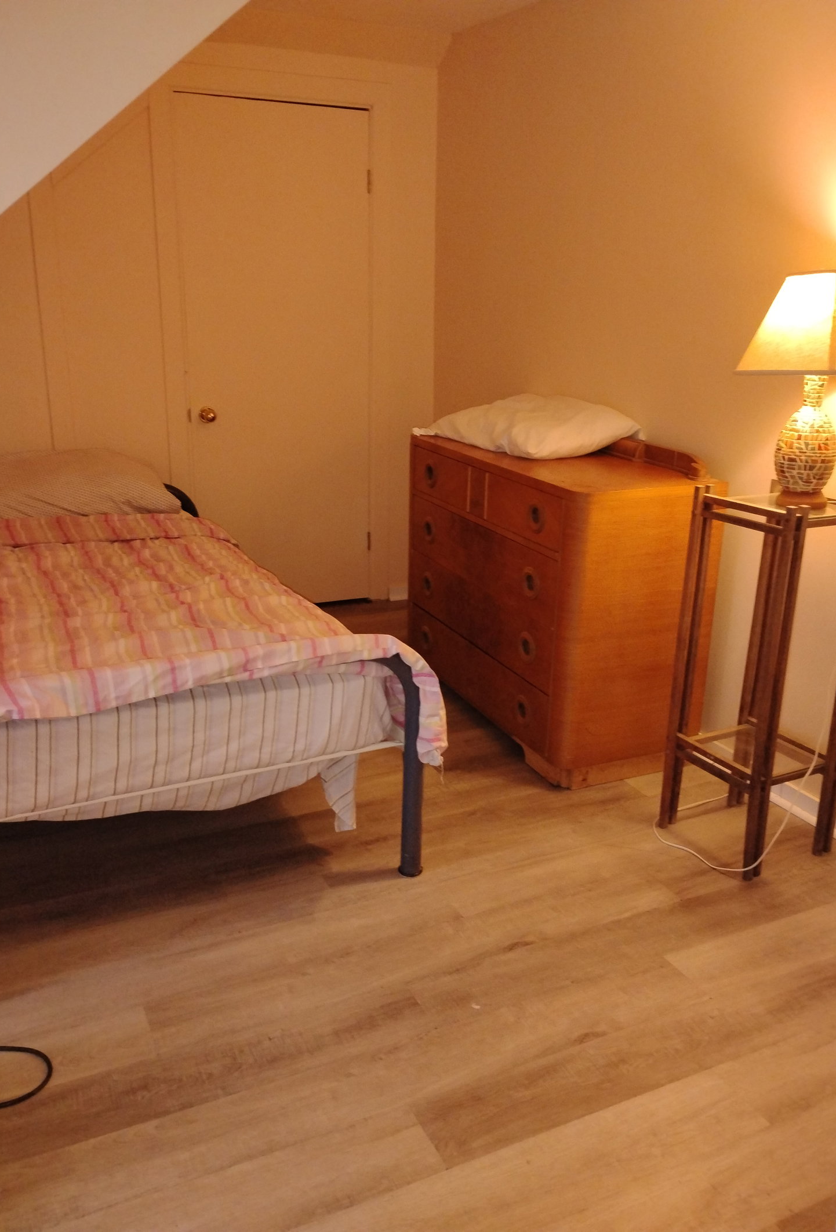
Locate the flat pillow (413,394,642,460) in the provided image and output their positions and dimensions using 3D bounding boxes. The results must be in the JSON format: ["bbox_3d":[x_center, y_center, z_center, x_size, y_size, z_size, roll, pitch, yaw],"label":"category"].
[{"bbox_3d":[0.386,-0.652,3.370,0.450,0.170,0.710,-6,19,-22],"label":"flat pillow"}]

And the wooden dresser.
[{"bbox_3d":[0.407,-0.133,3.320,0.480,0.920,1.190,-6,19,-22],"label":"wooden dresser"}]

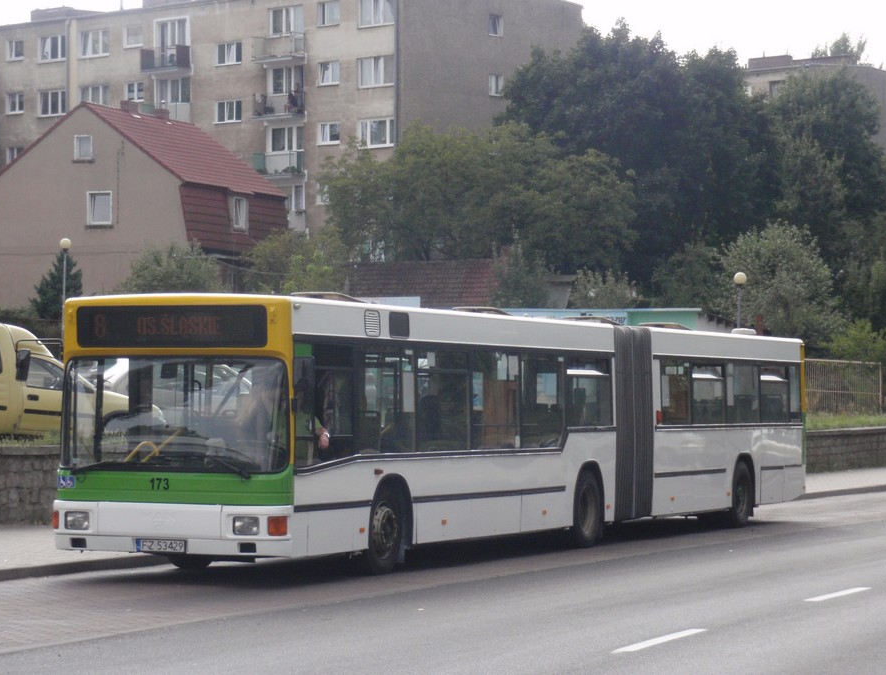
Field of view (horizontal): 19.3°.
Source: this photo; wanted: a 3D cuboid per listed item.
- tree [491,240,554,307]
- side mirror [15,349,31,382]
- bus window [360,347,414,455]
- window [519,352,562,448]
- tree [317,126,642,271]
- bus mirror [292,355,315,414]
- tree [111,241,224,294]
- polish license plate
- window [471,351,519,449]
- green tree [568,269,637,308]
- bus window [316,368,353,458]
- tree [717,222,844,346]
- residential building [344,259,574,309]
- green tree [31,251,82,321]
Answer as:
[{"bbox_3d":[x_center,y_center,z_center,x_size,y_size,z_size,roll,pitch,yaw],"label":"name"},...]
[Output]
[{"bbox_3d":[2.087,-0.862,70.000,1.670,3.610,1.700,0,-1,0],"label":"tree"},{"bbox_3d":[-4.096,0.276,25.400,0.180,0.325,0.080,-1,-2,42],"label":"side mirror"},{"bbox_3d":[-0.593,0.660,26.732,0.060,1.063,1.308,0,-1,24],"label":"bus window"},{"bbox_3d":[1.135,0.760,30.637,0.060,1.083,1.336,0,-1,24],"label":"window"},{"bbox_3d":[1.274,-4.505,96.000,11.670,6.870,10.000,0,-1,0],"label":"tree"},{"bbox_3d":[-1.267,0.439,23.932,0.220,0.520,0.140,-1,-2,23],"label":"bus mirror"},{"bbox_3d":[-8.836,-1.648,84.000,3.500,3.000,3.200,1,-1,0],"label":"tree"},{"bbox_3d":[-2.637,1.953,24.384,0.525,0.116,0.020,-1,-2,23],"label":"polish license plate"},{"bbox_3d":[0.580,0.695,28.641,0.050,1.050,1.360,-1,-2,23],"label":"window"},{"bbox_3d":[4.321,-0.458,70.000,1.830,2.800,1.800,0,-1,0],"label":"green tree"},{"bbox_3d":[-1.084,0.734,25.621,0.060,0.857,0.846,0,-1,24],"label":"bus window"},{"bbox_3d":[8.048,-0.739,62.000,3.000,4.010,3.000,0,-1,0],"label":"tree"},{"bbox_3d":[0.385,-0.308,80.000,6.600,4.500,4.800,0,-2,28],"label":"residential building"},{"bbox_3d":[-12.190,-1.451,82.000,1.650,2.600,1.600,1,-1,0],"label":"green tree"}]

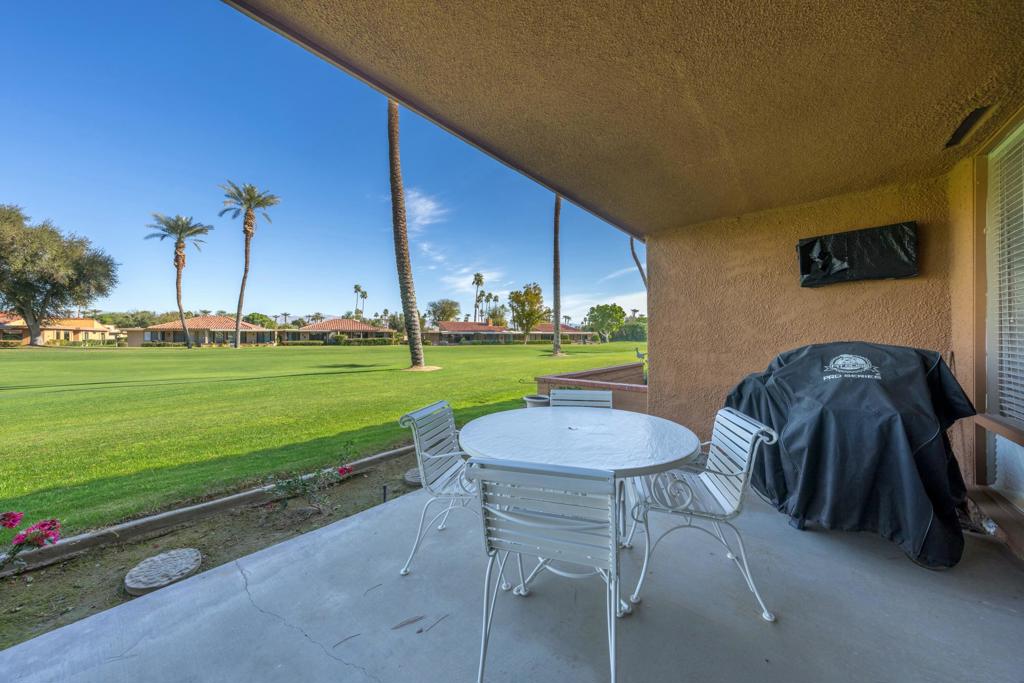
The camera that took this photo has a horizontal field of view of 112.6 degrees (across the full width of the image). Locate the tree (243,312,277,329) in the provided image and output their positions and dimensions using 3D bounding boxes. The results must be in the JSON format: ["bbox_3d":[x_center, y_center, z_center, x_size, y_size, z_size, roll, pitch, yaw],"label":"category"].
[{"bbox_3d":[-55.500,-2.900,75.000,8.000,6.900,8.000,0,0,0],"label":"tree"}]

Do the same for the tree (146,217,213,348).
[{"bbox_3d":[-46.749,-8.368,48.000,7.000,18.836,7.000,0,0,0],"label":"tree"}]

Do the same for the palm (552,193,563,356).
[{"bbox_3d":[3.550,-7.400,26.700,6.000,17.000,6.000,0,0,0],"label":"palm"}]

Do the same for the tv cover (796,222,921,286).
[{"bbox_3d":[2.890,-0.710,2.890,0.700,0.435,0.100,0,0,41],"label":"tv cover"}]

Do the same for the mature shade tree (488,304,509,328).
[{"bbox_3d":[-3.400,-4.300,86.000,5.800,9.600,5.800,0,0,0],"label":"mature shade tree"}]

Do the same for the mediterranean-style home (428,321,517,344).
[{"bbox_3d":[-8.300,-1.850,68.000,17.000,4.800,13.000,0,0,-14],"label":"mediterranean-style home"}]

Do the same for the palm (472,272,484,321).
[{"bbox_3d":[-10.009,-9.833,102.000,3.700,21.266,3.700,0,0,0],"label":"palm"}]

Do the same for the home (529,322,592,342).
[{"bbox_3d":[11.826,-1.950,85.000,15.500,5.000,12.000,0,0,-15],"label":"home"}]

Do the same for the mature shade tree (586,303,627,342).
[{"bbox_3d":[23.300,-4.600,83.000,9.200,9.500,9.200,0,0,0],"label":"mature shade tree"}]

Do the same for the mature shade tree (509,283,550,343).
[{"bbox_3d":[3.844,-6.051,75.000,9.000,13.601,9.000,0,0,0],"label":"mature shade tree"}]

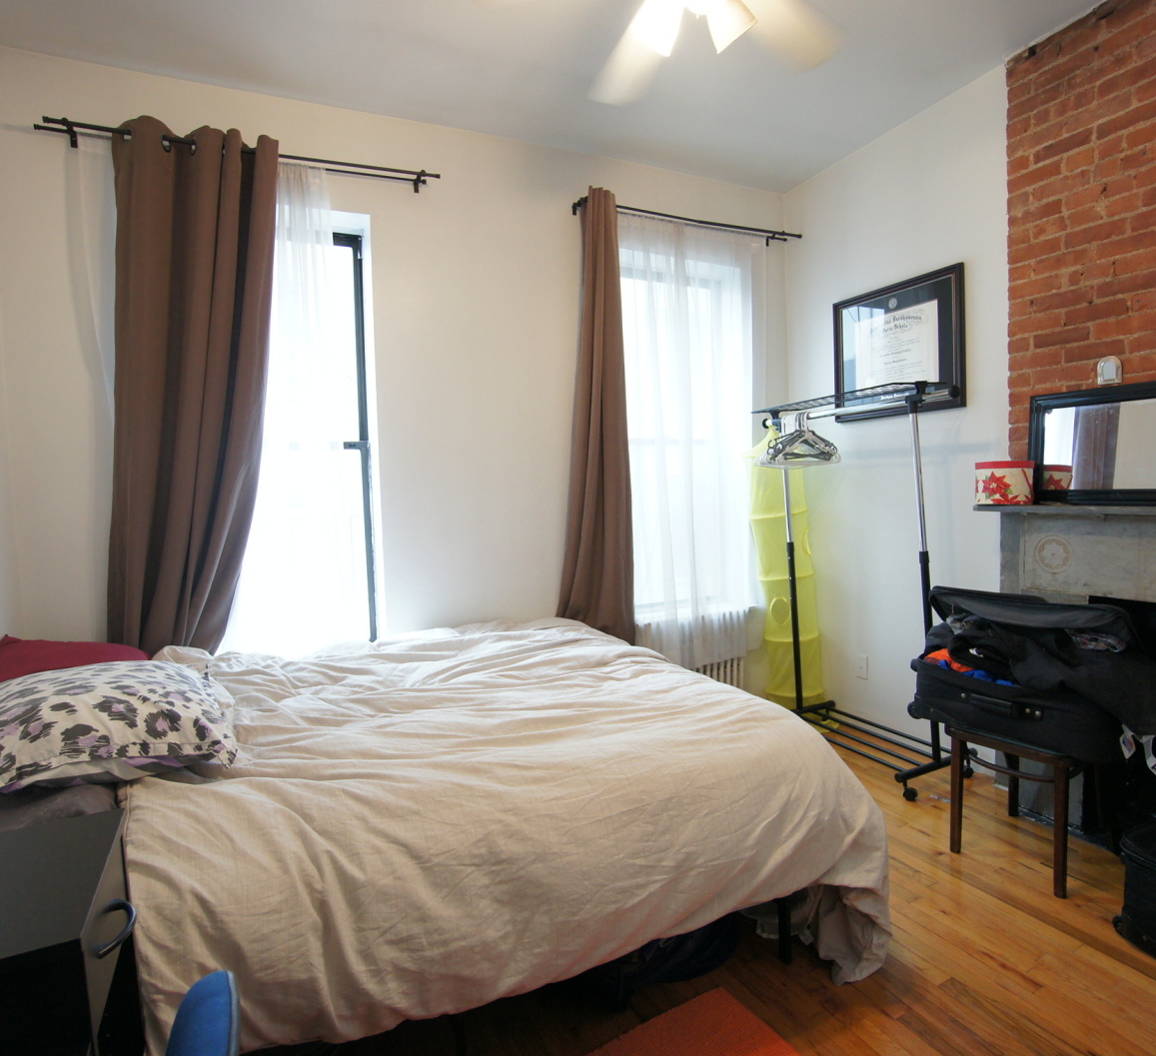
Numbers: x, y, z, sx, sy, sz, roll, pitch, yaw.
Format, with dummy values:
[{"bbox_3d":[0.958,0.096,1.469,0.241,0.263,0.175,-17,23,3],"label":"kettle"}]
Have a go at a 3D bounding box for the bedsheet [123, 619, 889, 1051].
[{"bbox_3d":[-0.615,0.835,1.968,2.197,0.699,1.651,-3,3,-23],"label":"bedsheet"}]

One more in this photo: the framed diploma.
[{"bbox_3d":[1.476,-0.835,3.123,0.030,0.610,0.740,-3,3,-23],"label":"framed diploma"}]

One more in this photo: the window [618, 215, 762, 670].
[{"bbox_3d":[0.604,-0.424,3.498,0.902,2.324,0.102,-3,3,-23],"label":"window"}]

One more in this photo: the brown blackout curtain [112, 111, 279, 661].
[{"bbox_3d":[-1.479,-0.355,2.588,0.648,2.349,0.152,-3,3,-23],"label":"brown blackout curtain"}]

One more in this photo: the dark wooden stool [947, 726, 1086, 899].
[{"bbox_3d":[1.548,0.887,2.248,0.475,0.432,0.385,-4,4,-33],"label":"dark wooden stool"}]

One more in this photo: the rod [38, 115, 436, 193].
[{"bbox_3d":[-1.280,-1.469,2.662,1.435,0.095,0.114,-3,3,-23],"label":"rod"}]

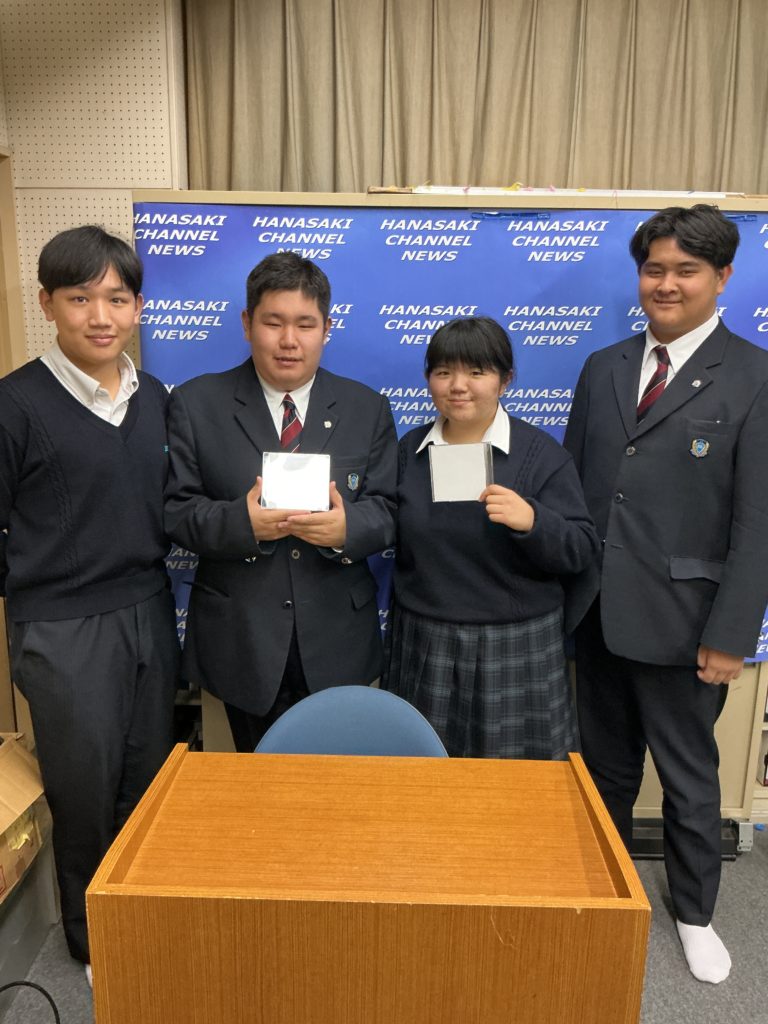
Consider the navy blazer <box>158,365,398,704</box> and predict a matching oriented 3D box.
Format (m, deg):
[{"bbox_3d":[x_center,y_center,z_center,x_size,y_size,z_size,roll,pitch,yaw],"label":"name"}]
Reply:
[{"bbox_3d":[-0.226,0.053,1.942,0.520,0.780,0.360,0,13,-6],"label":"navy blazer"}]

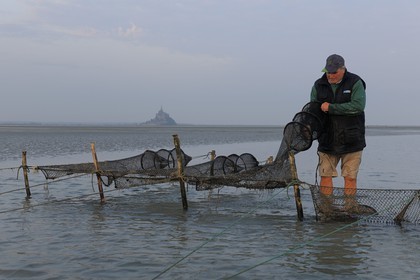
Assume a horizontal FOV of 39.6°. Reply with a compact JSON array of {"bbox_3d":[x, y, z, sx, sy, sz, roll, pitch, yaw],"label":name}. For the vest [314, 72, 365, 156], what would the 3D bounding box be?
[{"bbox_3d":[1.208,-0.255,5.400,0.500,0.760,0.330,1,2,28],"label":"vest"}]

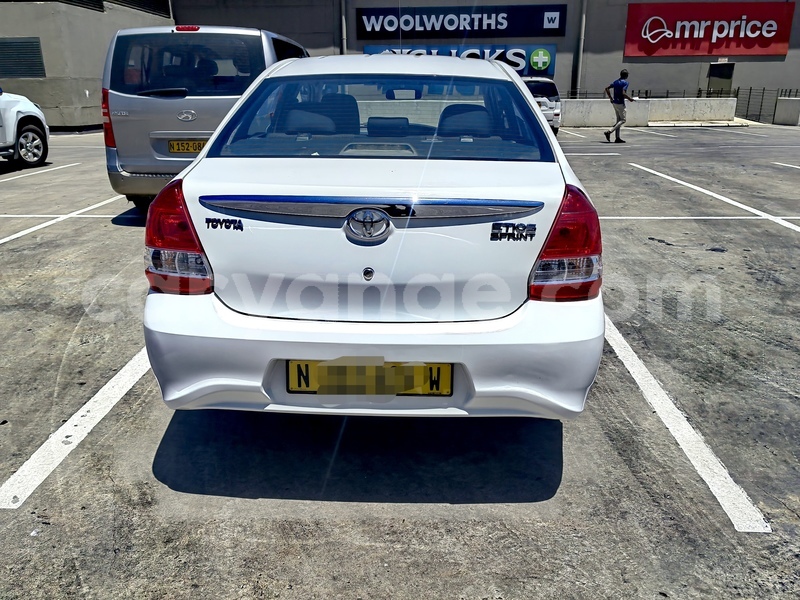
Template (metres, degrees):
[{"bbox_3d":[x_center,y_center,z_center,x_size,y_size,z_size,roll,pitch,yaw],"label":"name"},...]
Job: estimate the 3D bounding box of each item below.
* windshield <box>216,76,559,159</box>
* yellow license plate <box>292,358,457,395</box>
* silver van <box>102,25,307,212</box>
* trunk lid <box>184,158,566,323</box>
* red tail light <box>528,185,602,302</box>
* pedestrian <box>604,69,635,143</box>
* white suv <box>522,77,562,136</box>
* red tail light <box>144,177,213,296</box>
[{"bbox_3d":[-0.066,-0.742,2.433,1.260,0.110,0.591,0,49,3],"label":"windshield"},{"bbox_3d":[-0.095,0.249,1.980,0.525,0.117,0.015,0,19,3],"label":"yellow license plate"},{"bbox_3d":[-1.985,-2.533,8.672,1.910,1.925,5.130,0,19,3],"label":"silver van"},{"bbox_3d":[-0.091,-0.233,2.175,1.320,0.470,0.560,1,19,2],"label":"trunk lid"},{"bbox_3d":[0.555,-0.204,2.092,0.300,0.360,0.290,1,19,2],"label":"red tail light"},{"bbox_3d":[5.382,-4.762,15.300,0.650,1.720,0.480,-5,19,-13],"label":"pedestrian"},{"bbox_3d":[3.880,-6.376,20.444,1.850,1.780,4.650,1,19,2],"label":"white suv"},{"bbox_3d":[-0.743,-0.222,2.144,0.300,0.360,0.290,1,19,2],"label":"red tail light"}]

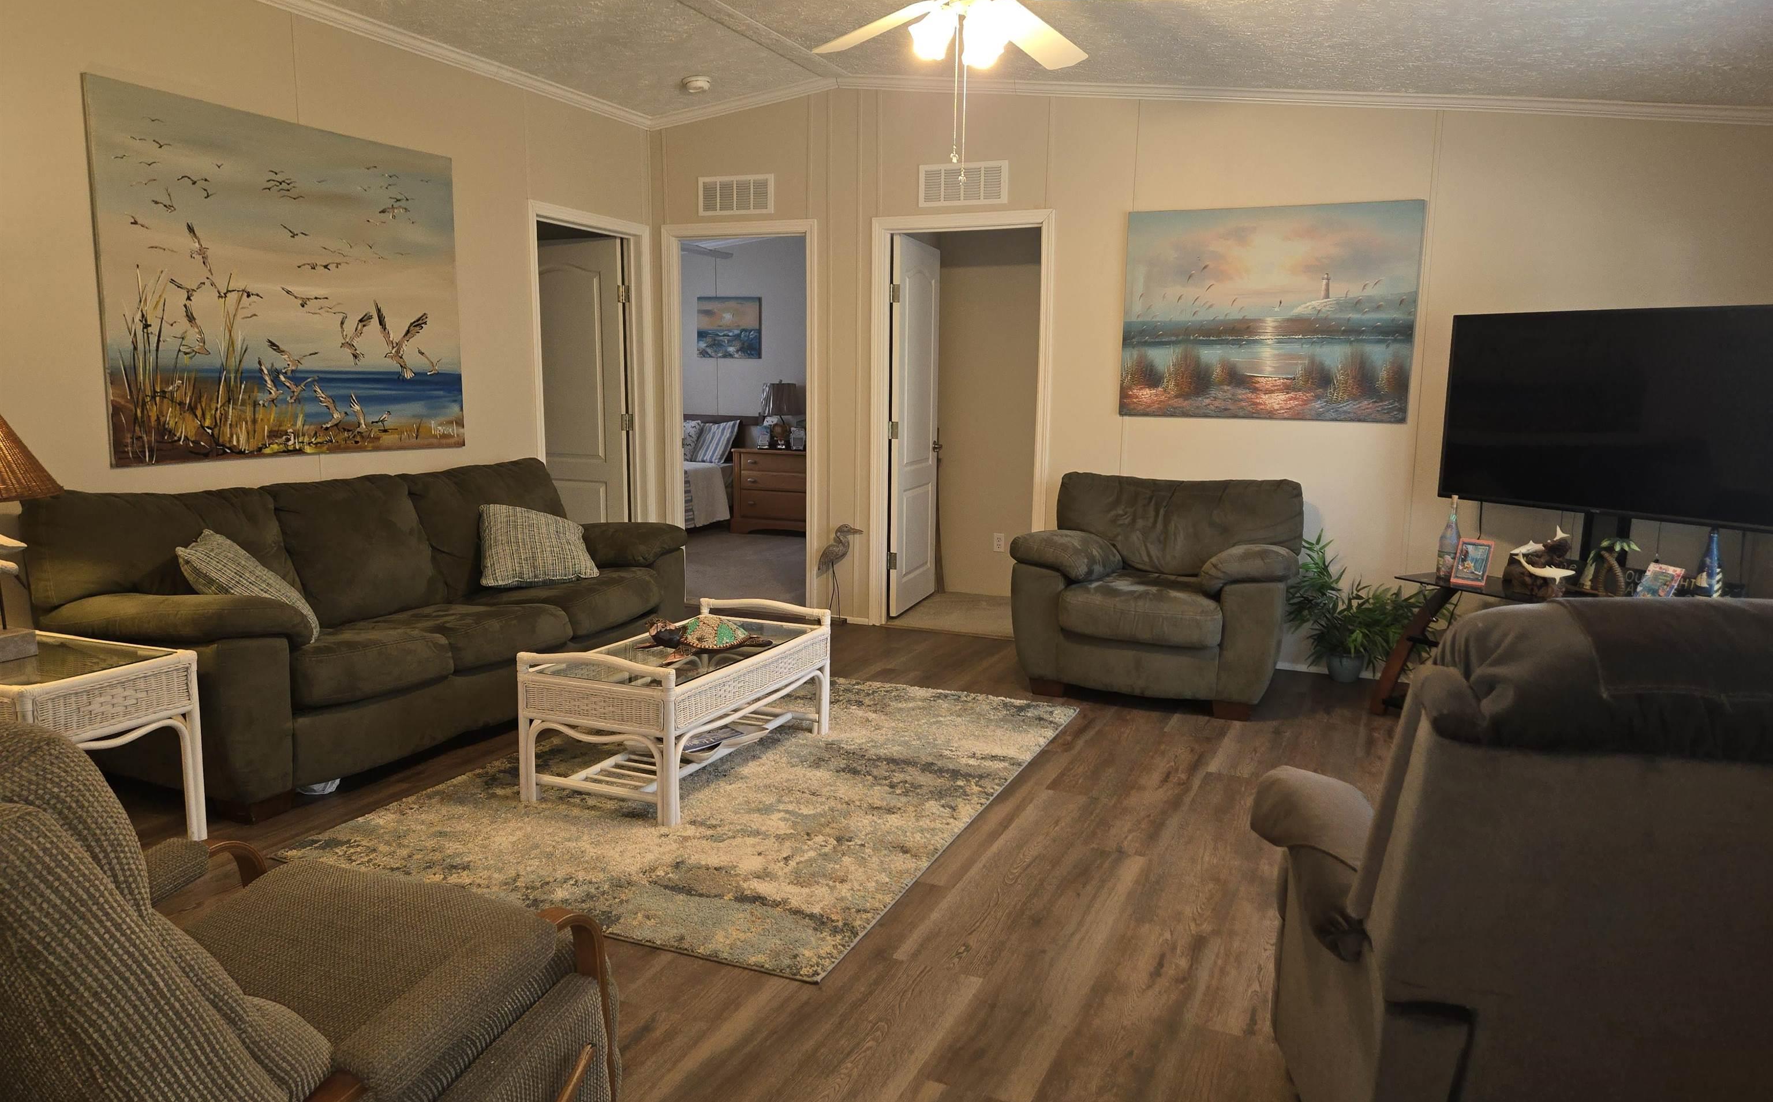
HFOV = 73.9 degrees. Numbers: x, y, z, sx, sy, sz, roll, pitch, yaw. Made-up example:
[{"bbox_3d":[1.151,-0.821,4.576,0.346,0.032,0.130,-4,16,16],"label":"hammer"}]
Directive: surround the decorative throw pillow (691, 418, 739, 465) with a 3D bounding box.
[{"bbox_3d":[-1.442,-0.904,9.757,0.410,0.430,0.140,5,-28,25],"label":"decorative throw pillow"}]

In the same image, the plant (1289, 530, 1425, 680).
[{"bbox_3d":[1.982,0.263,4.941,0.660,0.666,0.450,4,9,23],"label":"plant"}]

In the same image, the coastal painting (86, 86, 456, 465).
[{"bbox_3d":[-2.211,-0.982,4.475,0.035,1.220,1.520,5,9,25],"label":"coastal painting"}]

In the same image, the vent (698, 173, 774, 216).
[{"bbox_3d":[-0.790,-1.866,6.175,0.460,0.197,0.020,5,9,25],"label":"vent"}]

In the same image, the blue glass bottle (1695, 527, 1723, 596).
[{"bbox_3d":[2.655,0.071,3.804,0.075,0.297,0.075,-7,12,-42],"label":"blue glass bottle"}]

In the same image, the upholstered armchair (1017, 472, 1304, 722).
[{"bbox_3d":[1.163,0.135,4.986,1.120,0.865,0.970,5,9,25],"label":"upholstered armchair"}]

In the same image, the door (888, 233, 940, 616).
[{"bbox_3d":[0.160,-0.676,6.449,0.036,1.965,0.765,3,9,18],"label":"door"}]

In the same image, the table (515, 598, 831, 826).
[{"bbox_3d":[-0.654,0.479,3.906,0.545,0.472,1.030,4,9,24],"label":"table"}]

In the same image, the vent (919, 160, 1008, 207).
[{"bbox_3d":[0.365,-1.756,5.644,0.460,0.195,0.020,5,9,25],"label":"vent"}]

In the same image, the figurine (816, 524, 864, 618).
[{"bbox_3d":[-0.245,0.120,6.107,0.265,0.525,0.100,6,10,30],"label":"figurine"}]

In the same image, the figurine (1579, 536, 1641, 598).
[{"bbox_3d":[2.550,0.050,4.155,0.195,0.225,0.120,9,12,44],"label":"figurine"}]

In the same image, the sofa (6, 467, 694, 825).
[{"bbox_3d":[-1.745,0.169,4.420,0.990,0.880,2.280,5,9,25],"label":"sofa"}]

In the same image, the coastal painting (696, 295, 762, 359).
[{"bbox_3d":[-1.312,-1.855,9.821,0.615,0.510,0.030,5,9,25],"label":"coastal painting"}]

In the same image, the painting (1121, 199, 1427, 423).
[{"bbox_3d":[1.641,-1.029,5.128,1.215,0.908,0.040,5,9,25],"label":"painting"}]

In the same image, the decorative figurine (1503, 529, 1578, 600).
[{"bbox_3d":[2.297,0.033,4.150,0.235,0.255,0.150,9,12,44],"label":"decorative figurine"}]

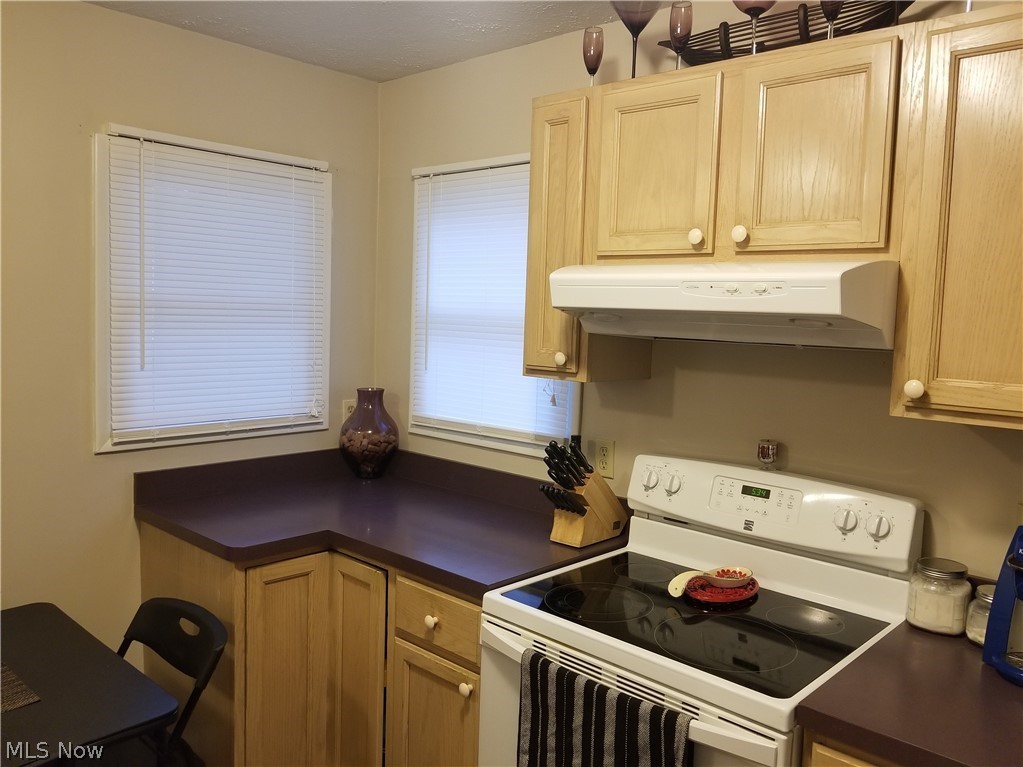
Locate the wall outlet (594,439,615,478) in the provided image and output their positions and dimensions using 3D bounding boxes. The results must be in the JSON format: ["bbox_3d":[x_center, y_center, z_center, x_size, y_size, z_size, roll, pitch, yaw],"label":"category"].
[{"bbox_3d":[0.286,0.235,2.385,0.072,0.117,0.010,7,7,43],"label":"wall outlet"}]

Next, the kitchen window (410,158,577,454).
[{"bbox_3d":[-0.083,-0.290,2.669,0.820,0.962,0.045,7,7,43],"label":"kitchen window"}]

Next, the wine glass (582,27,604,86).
[{"bbox_3d":[0.224,-0.874,2.135,0.058,0.210,0.058,2,5,0],"label":"wine glass"}]

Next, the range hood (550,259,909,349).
[{"bbox_3d":[0.522,-0.185,1.808,0.730,0.171,0.485,7,7,43],"label":"range hood"}]

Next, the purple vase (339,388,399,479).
[{"bbox_3d":[-0.560,0.198,2.993,0.235,0.337,0.235,2,5,0],"label":"purple vase"}]

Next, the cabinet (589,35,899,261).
[{"bbox_3d":[0.586,-0.505,1.835,0.753,0.456,0.330,7,7,43],"label":"cabinet"}]

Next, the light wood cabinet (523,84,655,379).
[{"bbox_3d":[0.225,-0.399,2.183,0.228,0.764,0.330,7,7,43],"label":"light wood cabinet"}]

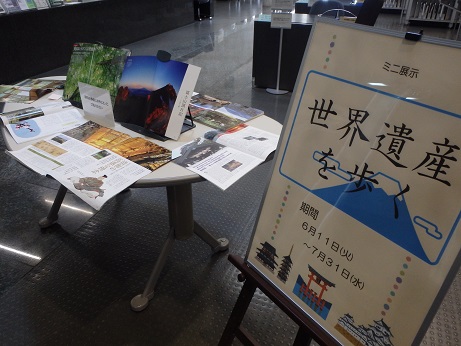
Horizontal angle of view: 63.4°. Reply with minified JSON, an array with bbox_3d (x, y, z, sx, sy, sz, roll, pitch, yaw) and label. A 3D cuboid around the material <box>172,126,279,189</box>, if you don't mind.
[{"bbox_3d":[0.021,-0.079,1.297,0.300,0.040,0.410,26,39,37],"label":"material"}]

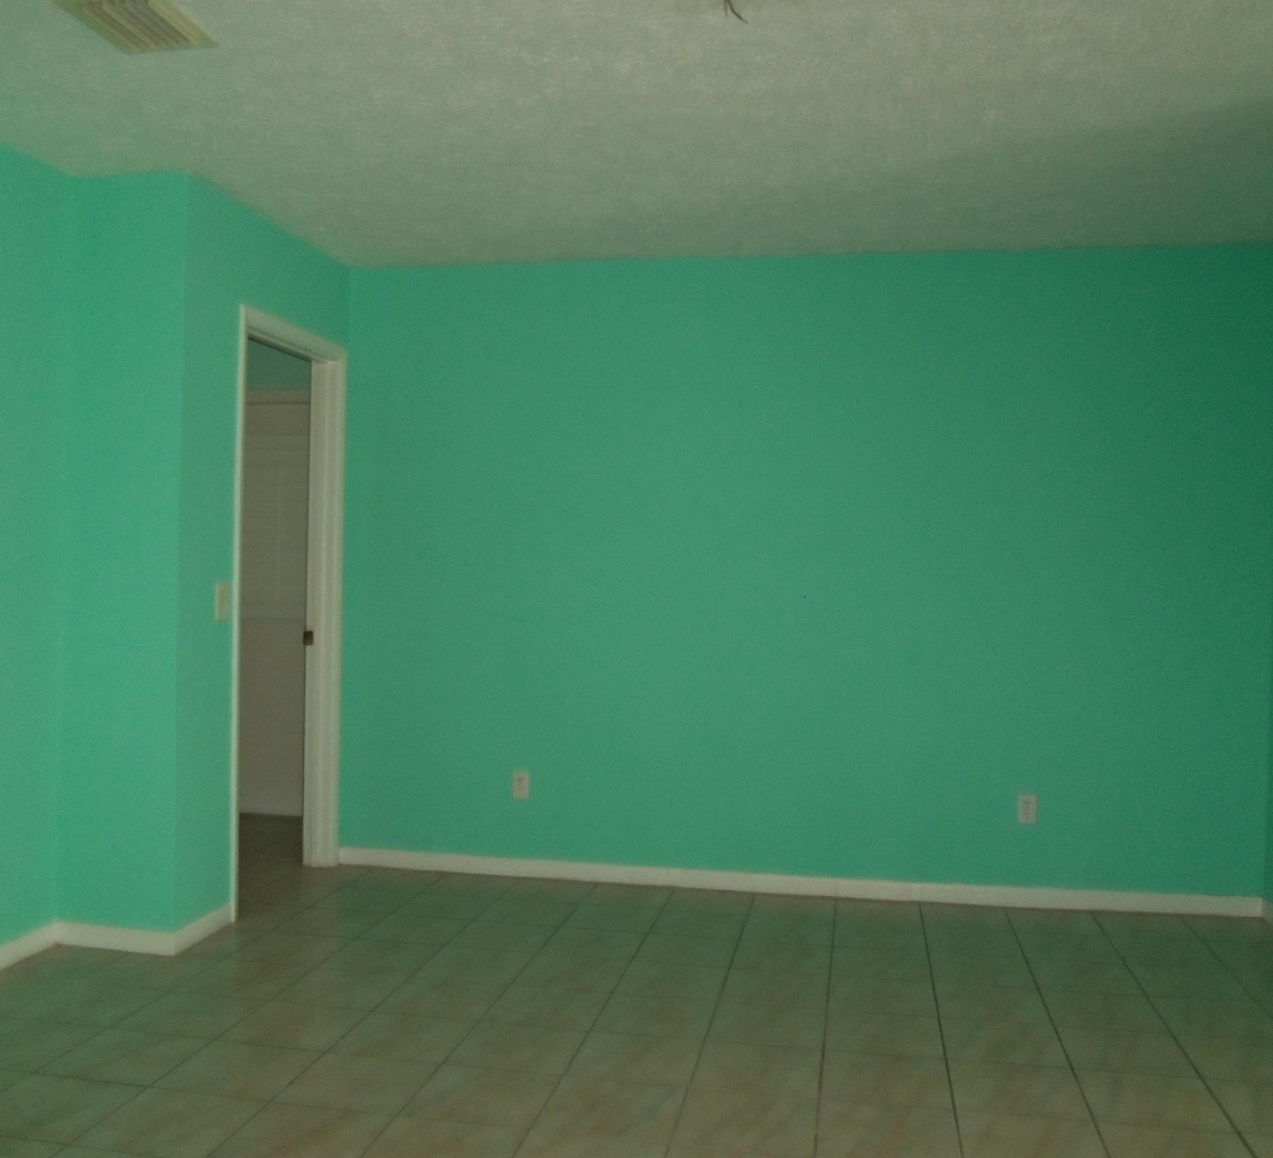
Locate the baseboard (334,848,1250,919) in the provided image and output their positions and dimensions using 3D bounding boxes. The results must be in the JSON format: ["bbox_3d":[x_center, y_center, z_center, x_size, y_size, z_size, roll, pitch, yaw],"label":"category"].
[{"bbox_3d":[0.532,1.163,4.802,3.539,0.075,0.017,1,0,10],"label":"baseboard"}]

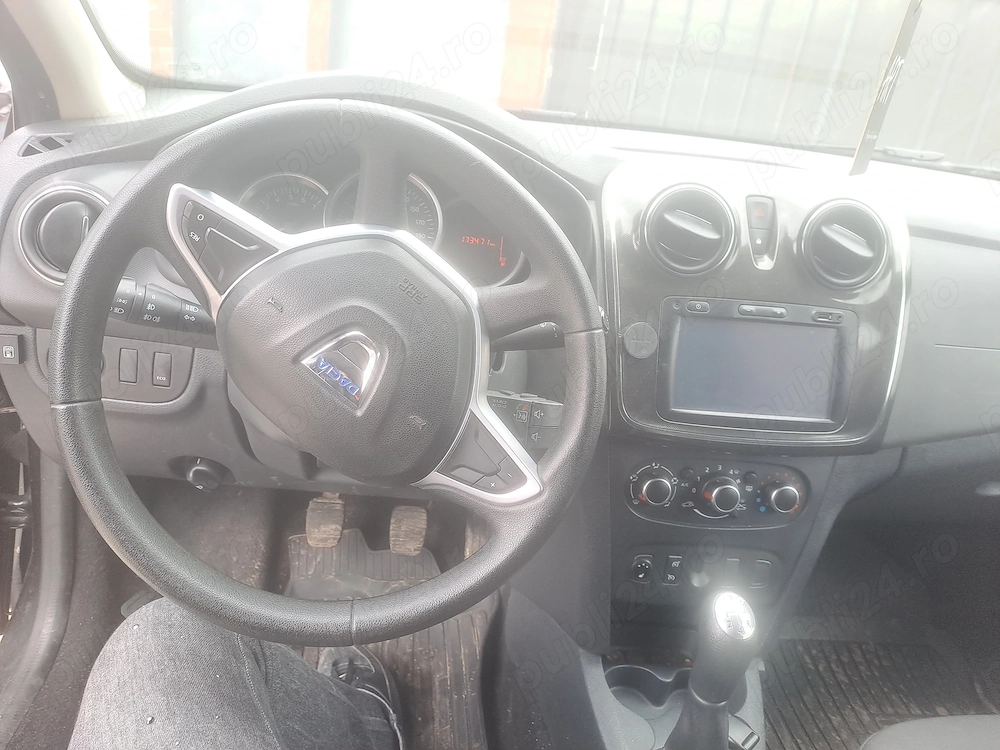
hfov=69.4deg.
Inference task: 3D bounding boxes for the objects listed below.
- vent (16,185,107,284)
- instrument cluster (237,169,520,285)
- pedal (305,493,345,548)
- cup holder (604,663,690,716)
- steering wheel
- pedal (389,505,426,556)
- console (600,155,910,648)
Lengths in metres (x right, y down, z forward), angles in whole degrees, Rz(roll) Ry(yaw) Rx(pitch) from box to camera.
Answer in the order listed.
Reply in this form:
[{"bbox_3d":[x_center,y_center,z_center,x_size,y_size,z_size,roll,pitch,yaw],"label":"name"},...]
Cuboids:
[{"bbox_3d":[-0.392,-0.130,0.672,0.091,0.091,0.040,6,12,-6],"label":"vent"},{"bbox_3d":[-0.118,-0.143,0.712,0.280,0.115,0.060,4,4,-10],"label":"instrument cluster"},{"bbox_3d":[-0.245,0.206,1.010,0.052,0.068,0.028,6,-1,-6],"label":"pedal"},{"bbox_3d":[0.194,0.373,0.811,0.155,0.048,0.076,6,22,-6],"label":"cup holder"},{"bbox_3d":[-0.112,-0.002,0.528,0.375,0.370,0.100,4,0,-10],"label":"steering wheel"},{"bbox_3d":[-0.129,0.221,1.020,0.051,0.067,0.028,6,-1,-6],"label":"pedal"},{"bbox_3d":[0.216,0.032,0.706,0.295,0.465,0.165,4,13,-10],"label":"console"}]

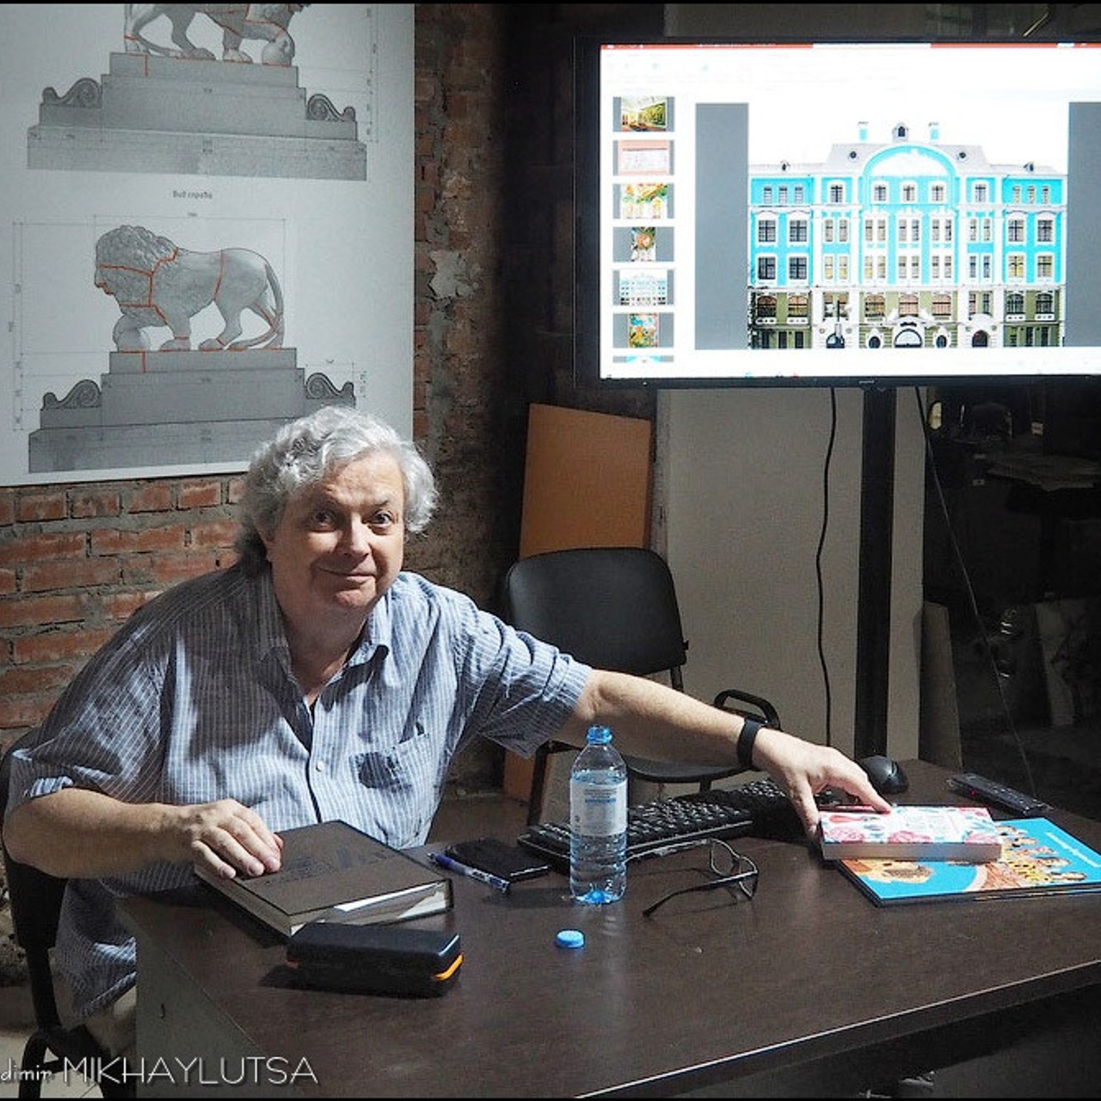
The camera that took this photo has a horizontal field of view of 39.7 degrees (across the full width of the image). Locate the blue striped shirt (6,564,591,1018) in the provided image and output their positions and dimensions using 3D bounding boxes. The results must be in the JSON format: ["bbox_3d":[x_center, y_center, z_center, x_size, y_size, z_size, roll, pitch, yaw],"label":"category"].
[{"bbox_3d":[-0.337,0.283,2.029,0.730,0.530,0.420,-3,8,-20],"label":"blue striped shirt"}]

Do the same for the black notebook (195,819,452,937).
[{"bbox_3d":[-0.269,0.379,1.767,0.196,0.030,0.258,-5,9,-35],"label":"black notebook"}]

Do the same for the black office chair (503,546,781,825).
[{"bbox_3d":[0.235,0.458,3.379,0.550,0.850,0.580,-5,9,-34],"label":"black office chair"}]

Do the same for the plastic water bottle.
[{"bbox_3d":[0.056,0.296,1.732,0.065,0.203,0.065,0,7,0],"label":"plastic water bottle"}]

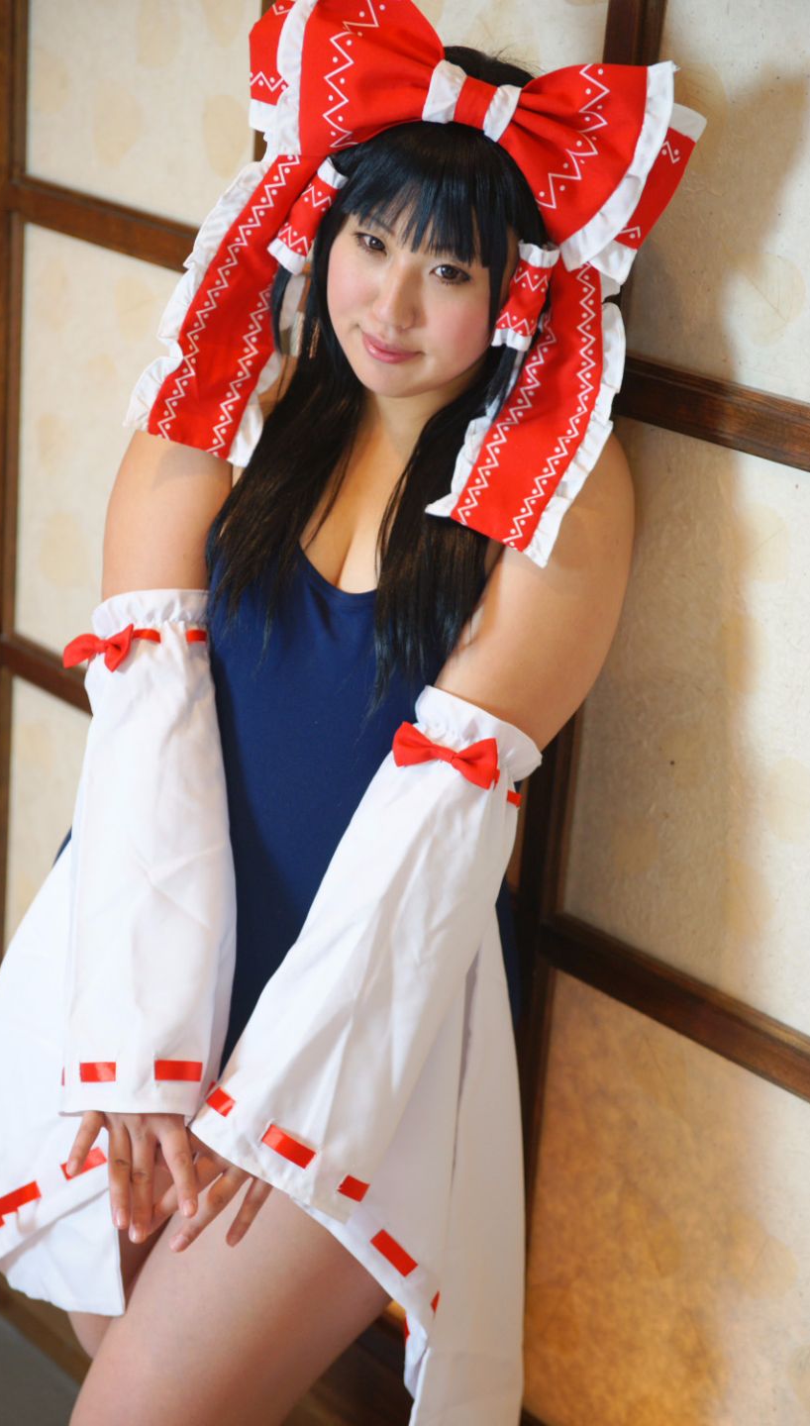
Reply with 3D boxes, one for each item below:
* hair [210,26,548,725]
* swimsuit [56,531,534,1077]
[{"bbox_3d":[-0.016,-0.267,2.200,0.250,0.530,0.260,17,16,14],"label":"hair"},{"bbox_3d":[-0.084,0.078,2.280,0.380,0.560,0.260,17,14,16],"label":"swimsuit"}]

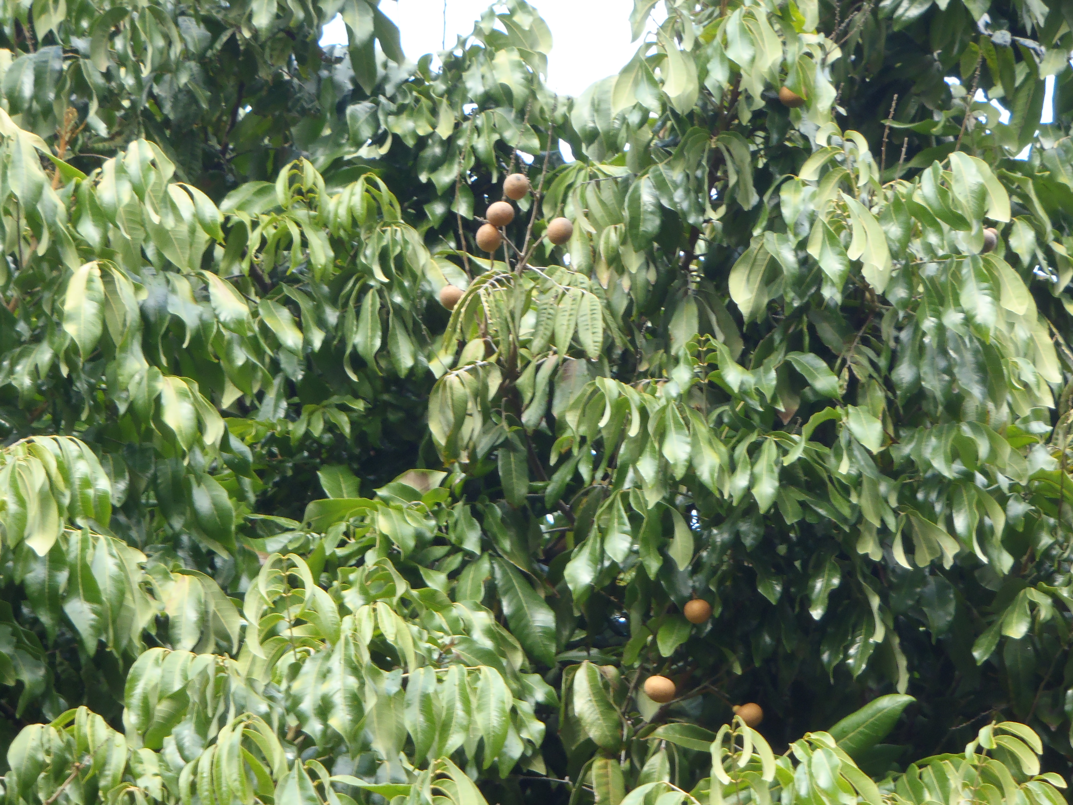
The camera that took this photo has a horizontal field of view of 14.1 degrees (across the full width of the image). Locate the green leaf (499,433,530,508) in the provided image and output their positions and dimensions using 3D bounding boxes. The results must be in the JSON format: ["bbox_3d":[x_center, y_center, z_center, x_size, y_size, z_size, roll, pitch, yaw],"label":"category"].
[{"bbox_3d":[-0.025,0.074,4.650,0.031,0.083,0.020,-3,-5,0],"label":"green leaf"}]

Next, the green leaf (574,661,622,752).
[{"bbox_3d":[0.063,0.314,4.500,0.042,0.096,0.020,-20,-5,11],"label":"green leaf"}]

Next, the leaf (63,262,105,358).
[{"bbox_3d":[-0.464,-0.095,4.450,0.040,0.101,0.027,9,-15,0],"label":"leaf"}]

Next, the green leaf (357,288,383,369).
[{"bbox_3d":[-0.181,-0.081,4.700,0.029,0.084,0.018,-4,-8,0],"label":"green leaf"}]

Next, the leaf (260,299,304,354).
[{"bbox_3d":[-0.267,-0.079,4.550,0.029,0.074,0.024,-36,-15,0],"label":"leaf"}]

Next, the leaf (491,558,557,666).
[{"bbox_3d":[-0.013,0.217,4.500,0.047,0.130,0.027,-30,-15,0],"label":"leaf"}]

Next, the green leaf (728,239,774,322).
[{"bbox_3d":[0.223,-0.126,4.500,0.043,0.090,0.025,10,0,0],"label":"green leaf"}]

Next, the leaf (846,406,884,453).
[{"bbox_3d":[0.352,0.029,4.650,0.032,0.059,0.020,-33,-15,0],"label":"leaf"}]

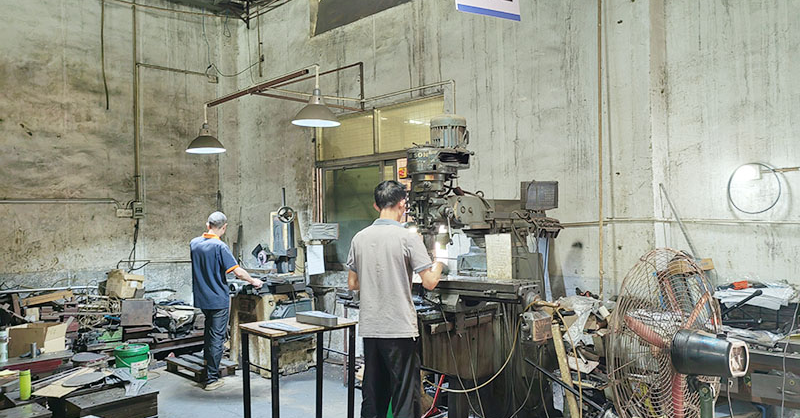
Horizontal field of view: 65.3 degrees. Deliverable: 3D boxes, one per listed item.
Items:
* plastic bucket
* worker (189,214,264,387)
[{"bbox_3d":[-2.510,1.480,5.860,0.330,0.350,0.330,0,-1,0],"label":"plastic bucket"},{"bbox_3d":[-1.655,0.855,5.930,0.500,1.650,0.480,0,-1,40],"label":"worker"}]

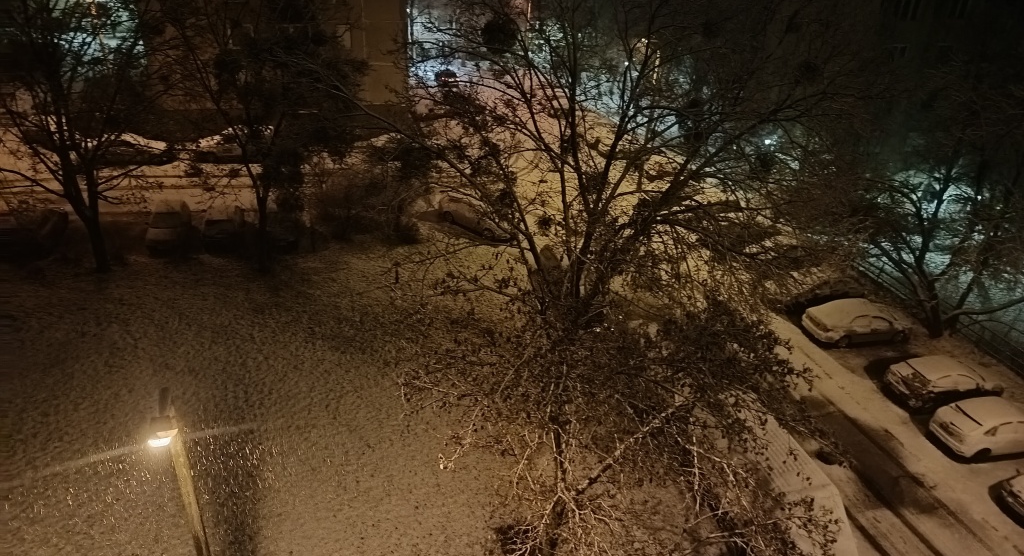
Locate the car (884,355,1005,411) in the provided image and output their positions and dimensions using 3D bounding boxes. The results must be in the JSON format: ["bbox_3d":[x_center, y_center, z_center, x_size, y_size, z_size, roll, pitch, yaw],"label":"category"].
[{"bbox_3d":[15.586,3.705,25.506,4.150,1.480,1.750,-4,26,-14],"label":"car"}]

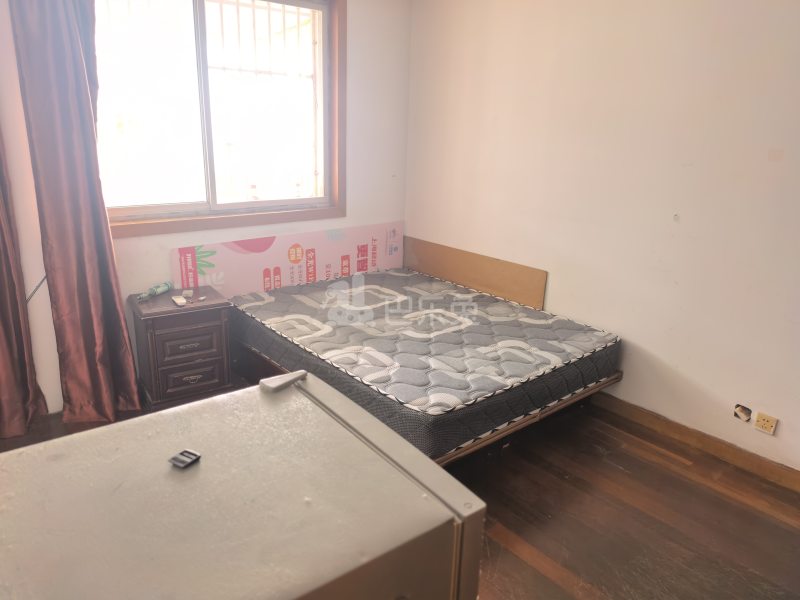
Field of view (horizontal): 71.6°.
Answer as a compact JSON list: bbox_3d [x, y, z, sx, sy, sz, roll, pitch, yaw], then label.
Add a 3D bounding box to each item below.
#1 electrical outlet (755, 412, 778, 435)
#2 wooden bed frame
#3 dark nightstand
[{"bbox_3d":[1.802,0.614,2.732,0.010,0.086,0.086,-13,22,-38],"label":"electrical outlet"},{"bbox_3d":[0.084,0.214,3.555,1.581,0.773,2.062,-12,22,-38],"label":"wooden bed frame"},{"bbox_3d":[-1.316,0.295,3.377,0.491,0.616,0.418,-10,21,-34],"label":"dark nightstand"}]

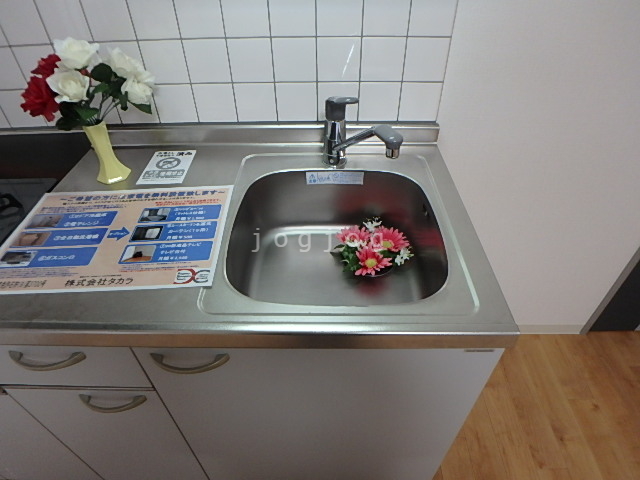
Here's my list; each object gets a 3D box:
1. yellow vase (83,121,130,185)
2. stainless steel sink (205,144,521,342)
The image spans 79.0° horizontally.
[{"bbox_3d":[-0.474,-0.196,0.855,0.069,0.131,0.075,0,41,1],"label":"yellow vase"},{"bbox_3d":[0.041,0.014,0.829,0.478,0.172,0.530,0,43,1],"label":"stainless steel sink"}]

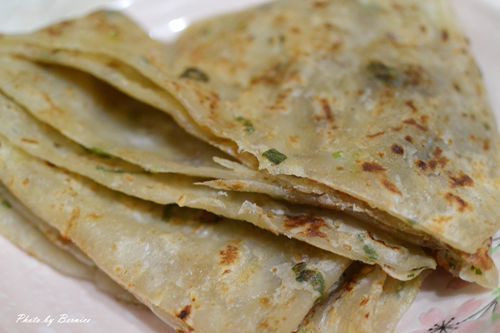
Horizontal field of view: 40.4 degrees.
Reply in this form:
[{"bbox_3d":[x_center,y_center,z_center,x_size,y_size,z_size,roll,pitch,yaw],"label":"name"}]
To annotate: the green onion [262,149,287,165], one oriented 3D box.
[{"bbox_3d":[0.011,-0.004,0.310,0.009,0.002,0.007,32,49,32],"label":"green onion"}]

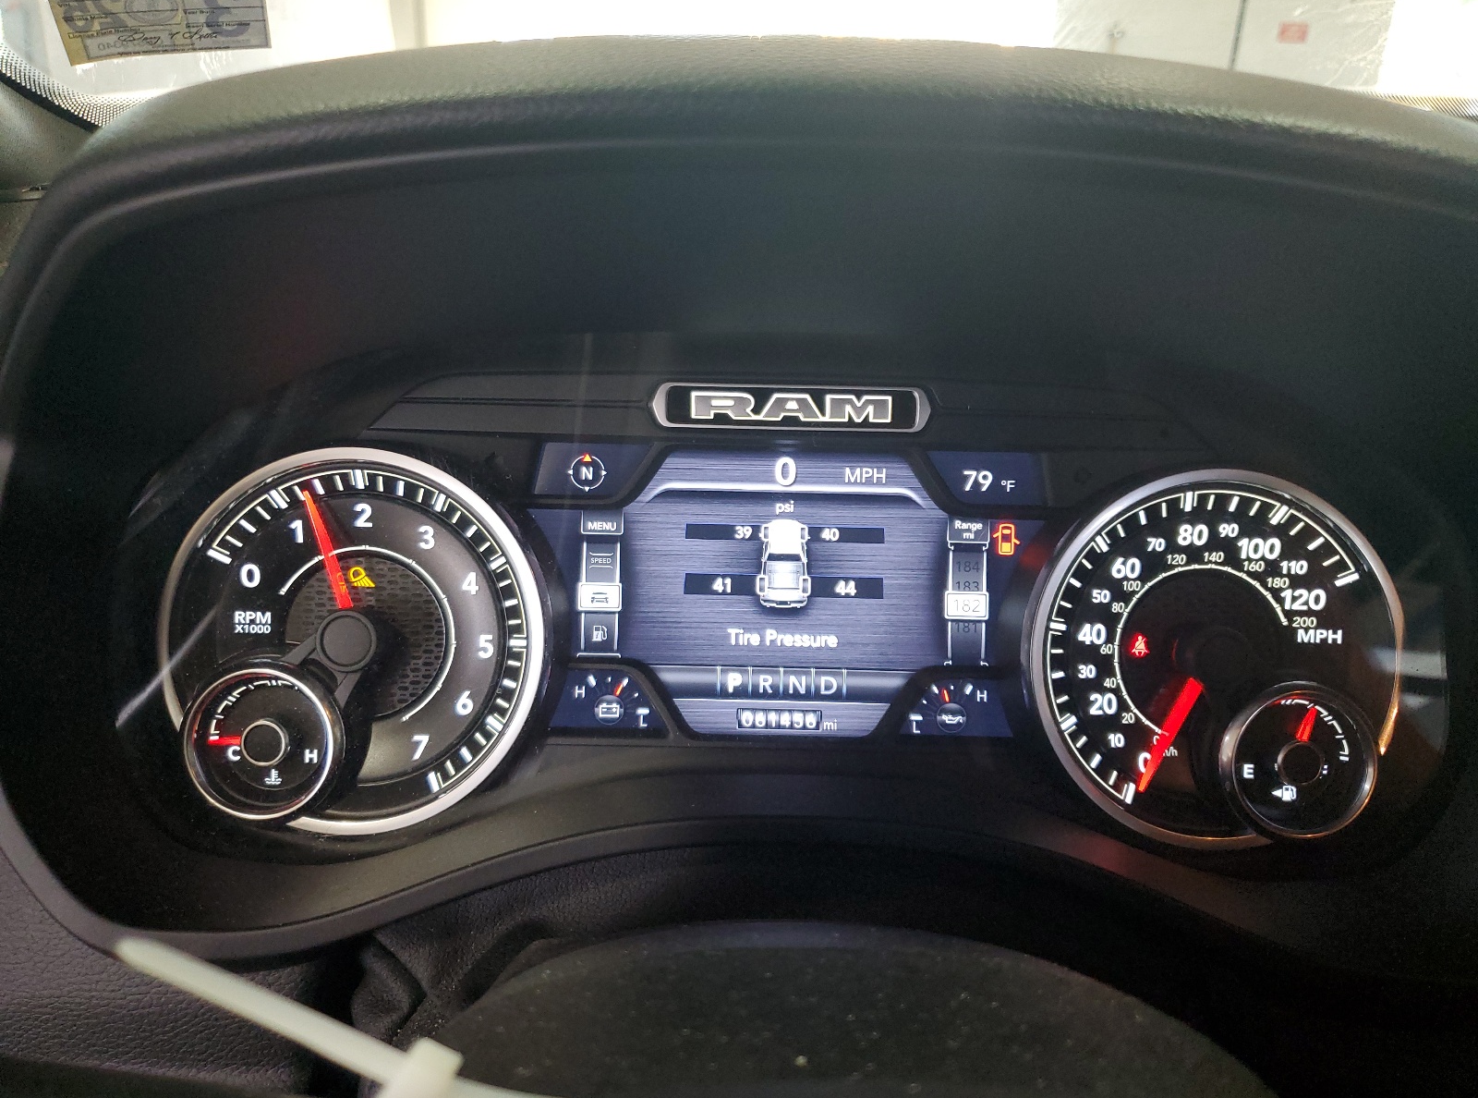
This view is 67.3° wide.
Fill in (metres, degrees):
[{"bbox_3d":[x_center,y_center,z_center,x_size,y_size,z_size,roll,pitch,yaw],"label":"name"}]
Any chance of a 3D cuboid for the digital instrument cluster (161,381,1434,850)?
[{"bbox_3d":[0.016,0.020,0.333,0.380,0.139,0.050,1,3,-1],"label":"digital instrument cluster"}]

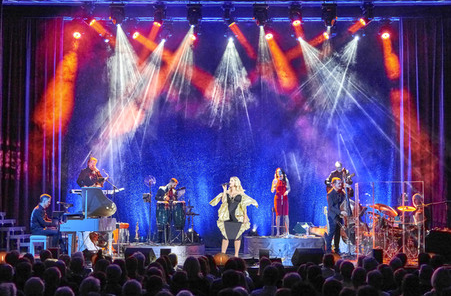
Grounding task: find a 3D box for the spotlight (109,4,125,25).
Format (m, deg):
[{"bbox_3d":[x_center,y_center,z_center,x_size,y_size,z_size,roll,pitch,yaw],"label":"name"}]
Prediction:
[{"bbox_3d":[-2.583,-3.178,14.900,0.390,0.540,0.360,0,-1,-3],"label":"spotlight"}]

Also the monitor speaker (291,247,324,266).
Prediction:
[{"bbox_3d":[1.601,2.110,12.220,0.560,0.360,0.450,1,-5,-10],"label":"monitor speaker"}]

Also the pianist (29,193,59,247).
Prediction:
[{"bbox_3d":[-3.930,1.738,13.705,0.750,1.340,0.520,1,-5,-8],"label":"pianist"}]

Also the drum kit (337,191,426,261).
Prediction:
[{"bbox_3d":[3.609,1.738,14.206,1.800,1.420,1.500,-3,-6,37],"label":"drum kit"}]

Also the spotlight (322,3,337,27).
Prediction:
[{"bbox_3d":[2.409,-3.081,14.500,0.360,0.530,0.340,0,-5,0],"label":"spotlight"}]

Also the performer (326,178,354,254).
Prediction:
[{"bbox_3d":[2.609,1.554,14.200,0.520,1.740,0.460,1,-2,-43],"label":"performer"}]

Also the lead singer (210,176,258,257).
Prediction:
[{"bbox_3d":[0.193,1.488,13.400,1.000,1.750,0.480,0,-1,9],"label":"lead singer"}]

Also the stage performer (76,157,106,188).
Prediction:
[{"bbox_3d":[-3.468,1.100,16.200,0.650,1.740,0.450,1,-1,-27],"label":"stage performer"}]

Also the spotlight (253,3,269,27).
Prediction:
[{"bbox_3d":[0.833,-3.178,14.900,0.390,0.570,0.360,0,-1,0],"label":"spotlight"}]

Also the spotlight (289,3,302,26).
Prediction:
[{"bbox_3d":[1.666,-3.178,14.900,0.350,0.570,0.340,0,-1,-6],"label":"spotlight"}]

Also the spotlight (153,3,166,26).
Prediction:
[{"bbox_3d":[-1.571,-3.178,14.900,0.350,0.570,0.340,0,-1,11],"label":"spotlight"}]

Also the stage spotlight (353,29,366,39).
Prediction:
[{"bbox_3d":[3.425,-2.953,16.000,0.340,0.360,0.320,-1,-5,11],"label":"stage spotlight"}]

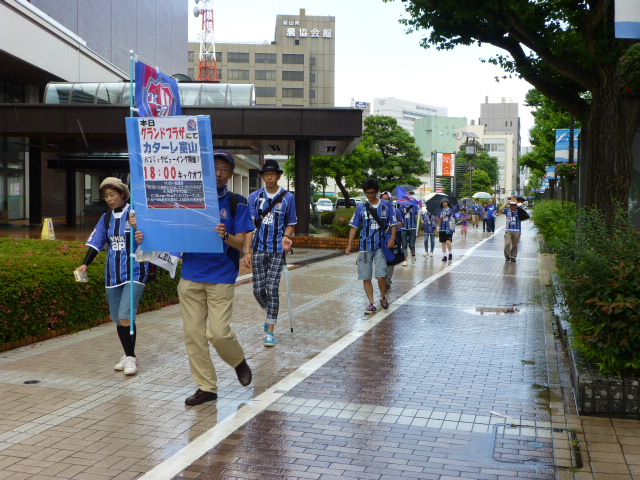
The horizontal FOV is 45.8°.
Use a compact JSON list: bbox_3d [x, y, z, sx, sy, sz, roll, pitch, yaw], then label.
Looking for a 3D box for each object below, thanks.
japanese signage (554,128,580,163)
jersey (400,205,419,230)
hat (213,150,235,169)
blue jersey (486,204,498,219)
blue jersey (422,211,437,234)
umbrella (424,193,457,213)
[{"bbox_3d":[7.836,-2.992,24.000,0.780,1.040,0.060,1,2,16],"label":"japanese signage"},{"bbox_3d":[2.149,-0.540,18.200,0.460,0.630,0.280,0,2,9],"label":"jersey"},{"bbox_3d":[-0.676,-0.542,5.123,0.190,0.135,0.260,1,2,14],"label":"hat"},{"bbox_3d":[8.648,-1.429,38.000,0.550,0.690,0.310,0,2,12],"label":"blue jersey"},{"bbox_3d":[3.010,-0.479,20.797,0.390,0.620,0.260,0,2,12],"label":"blue jersey"},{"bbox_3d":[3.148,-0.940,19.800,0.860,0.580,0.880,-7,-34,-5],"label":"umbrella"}]

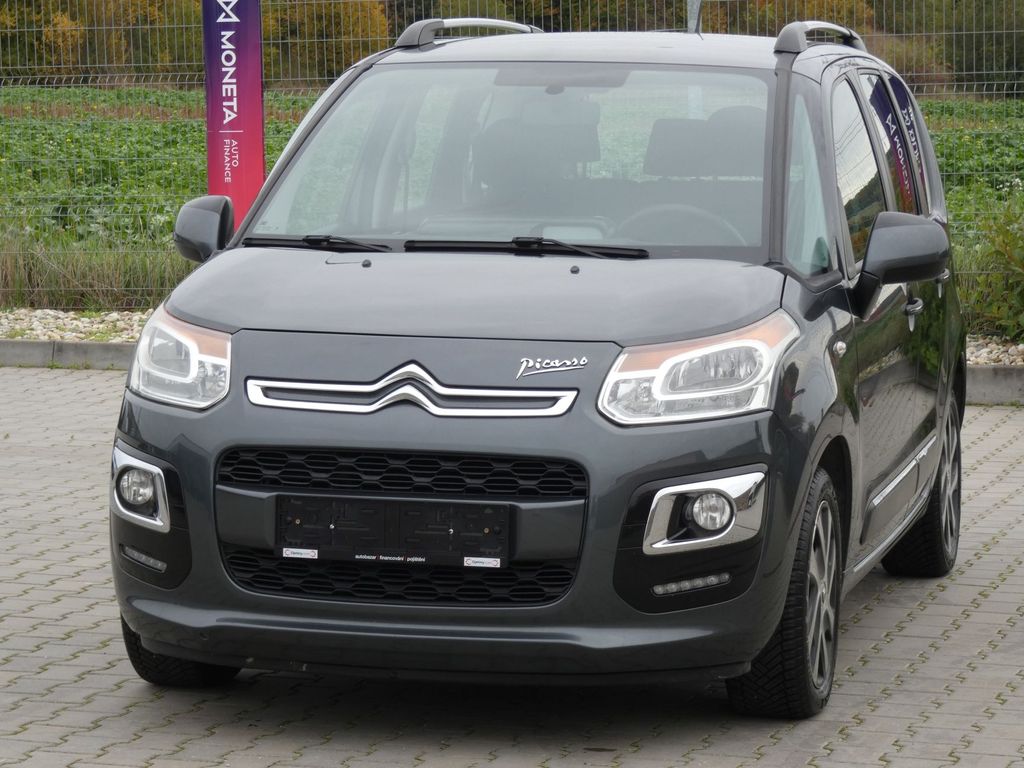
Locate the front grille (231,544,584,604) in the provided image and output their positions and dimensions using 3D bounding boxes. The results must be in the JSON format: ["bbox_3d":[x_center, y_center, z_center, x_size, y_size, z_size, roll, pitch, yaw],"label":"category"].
[{"bbox_3d":[-0.255,0.422,7.585,0.800,0.122,0.080,2,5,14],"label":"front grille"}]

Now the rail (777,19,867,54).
[{"bbox_3d":[0.885,-0.983,9.846,0.085,0.090,1.220,2,5,14],"label":"rail"}]

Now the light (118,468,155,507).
[{"bbox_3d":[-0.852,0.234,7.924,0.085,0.087,0.060,2,5,14],"label":"light"}]

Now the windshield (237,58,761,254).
[{"bbox_3d":[0.045,-0.567,8.667,1.320,0.110,1.000,2,36,14],"label":"windshield"}]

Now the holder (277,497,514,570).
[{"bbox_3d":[-0.264,0.324,7.588,0.530,0.137,0.025,2,5,14],"label":"holder"}]

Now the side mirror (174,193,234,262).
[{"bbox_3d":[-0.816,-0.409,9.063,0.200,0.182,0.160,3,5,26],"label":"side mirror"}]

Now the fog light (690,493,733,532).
[{"bbox_3d":[0.442,0.283,7.659,0.086,0.086,0.060,2,5,14],"label":"fog light"}]

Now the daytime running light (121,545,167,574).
[{"bbox_3d":[-0.826,0.394,7.880,0.036,0.028,0.187,-2,13,-37],"label":"daytime running light"}]

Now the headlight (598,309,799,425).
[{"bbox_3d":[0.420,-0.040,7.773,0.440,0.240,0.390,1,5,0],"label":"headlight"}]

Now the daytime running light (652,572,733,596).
[{"bbox_3d":[0.389,0.437,7.582,0.187,0.028,0.036,-10,8,-24],"label":"daytime running light"}]

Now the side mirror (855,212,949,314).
[{"bbox_3d":[0.974,-0.308,8.661,0.230,0.240,0.140,1,5,2],"label":"side mirror"}]

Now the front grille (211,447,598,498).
[{"bbox_3d":[-0.251,0.195,7.568,0.835,0.104,0.080,2,5,14],"label":"front grille"}]

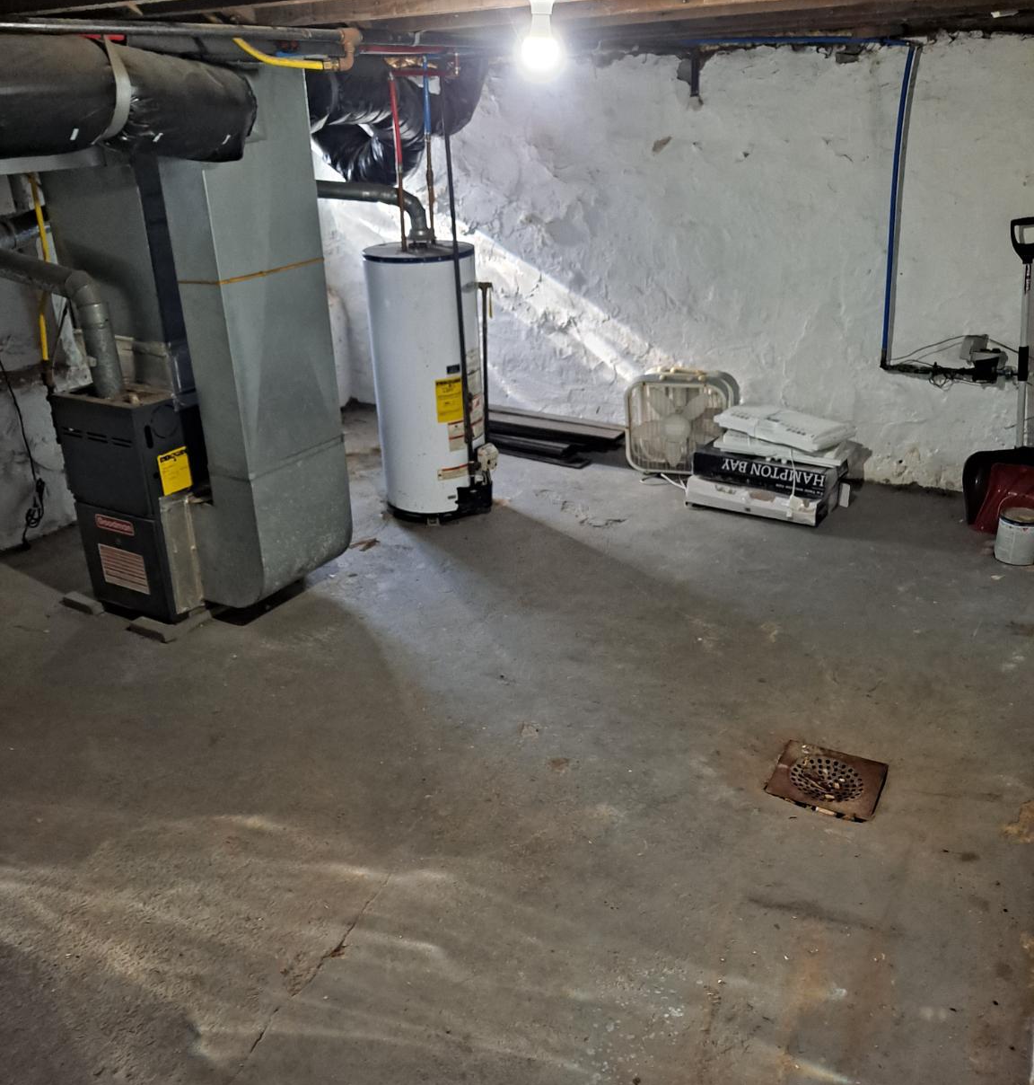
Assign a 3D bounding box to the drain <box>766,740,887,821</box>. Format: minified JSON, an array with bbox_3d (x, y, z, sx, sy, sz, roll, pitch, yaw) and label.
[{"bbox_3d":[0.861,0.653,2.763,0.271,0.020,0.271,11,26,30],"label":"drain"}]

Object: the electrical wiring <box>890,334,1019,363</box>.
[{"bbox_3d":[1.979,-0.872,4.529,0.528,0.140,0.080,10,26,28],"label":"electrical wiring"}]

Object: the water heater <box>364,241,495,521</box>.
[{"bbox_3d":[-0.378,-0.767,4.711,0.590,1.230,0.510,9,25,25],"label":"water heater"}]

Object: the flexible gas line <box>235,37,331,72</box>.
[{"bbox_3d":[-0.600,-1.248,2.550,0.280,0.100,0.045,-15,25,-27],"label":"flexible gas line"}]

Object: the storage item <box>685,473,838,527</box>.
[{"bbox_3d":[1.166,-0.238,4.713,0.627,0.120,0.330,12,27,32],"label":"storage item"}]

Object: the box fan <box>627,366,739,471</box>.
[{"bbox_3d":[0.829,-0.623,5.088,0.540,0.530,0.130,8,25,24],"label":"box fan"}]

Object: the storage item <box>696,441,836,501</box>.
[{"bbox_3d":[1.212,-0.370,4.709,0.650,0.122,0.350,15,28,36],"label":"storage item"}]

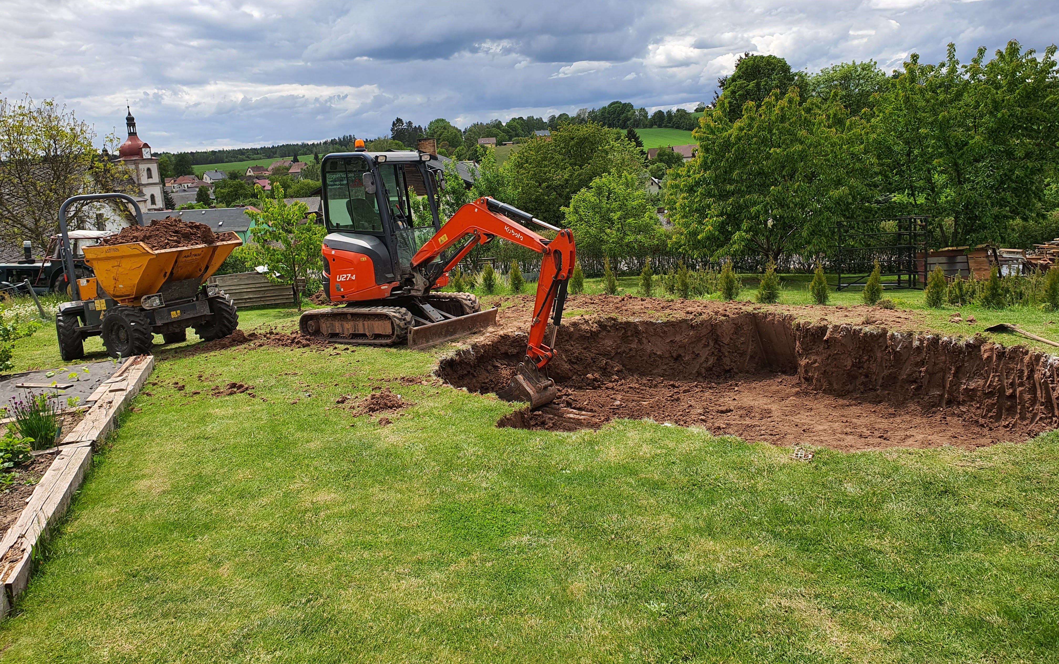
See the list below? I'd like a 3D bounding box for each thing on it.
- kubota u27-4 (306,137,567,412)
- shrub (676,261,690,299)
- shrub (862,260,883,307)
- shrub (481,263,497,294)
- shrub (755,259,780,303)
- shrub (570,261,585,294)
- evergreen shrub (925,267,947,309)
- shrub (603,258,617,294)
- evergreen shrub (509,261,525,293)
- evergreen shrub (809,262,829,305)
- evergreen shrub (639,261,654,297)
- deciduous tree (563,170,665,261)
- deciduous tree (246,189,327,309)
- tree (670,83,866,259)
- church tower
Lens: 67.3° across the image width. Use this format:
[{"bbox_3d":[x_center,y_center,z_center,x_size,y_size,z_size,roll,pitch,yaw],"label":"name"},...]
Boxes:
[{"bbox_3d":[-1.113,-0.766,10.174,4.000,3.280,1.550,2,11,35],"label":"kubota u27-4"},{"bbox_3d":[2.338,-0.790,12.150,0.221,0.581,0.221,-4,9,0],"label":"shrub"},{"bbox_3d":[4.375,-0.630,10.160,0.263,0.569,0.263,-4,10,0],"label":"shrub"},{"bbox_3d":[-0.752,-0.991,14.608,0.302,0.558,0.302,-4,10,0],"label":"shrub"},{"bbox_3d":[3.370,-0.708,11.250,0.316,0.632,0.316,-4,9,0],"label":"shrub"},{"bbox_3d":[0.800,-0.922,13.502,0.266,0.560,0.266,-4,10,0],"label":"shrub"},{"bbox_3d":[4.915,-0.551,9.624,0.269,0.511,0.269,-4,10,0],"label":"evergreen shrub"},{"bbox_3d":[1.318,-0.903,13.000,0.237,0.615,0.237,-4,9,0],"label":"shrub"},{"bbox_3d":[-0.223,-0.992,14.290,0.281,0.588,0.281,-4,10,0],"label":"evergreen shrub"},{"bbox_3d":[3.932,-0.657,10.800,0.247,0.584,0.247,-4,9,0],"label":"evergreen shrub"},{"bbox_3d":[1.850,-0.854,12.572,0.260,0.580,0.260,-4,10,0],"label":"evergreen shrub"},{"bbox_3d":[1.727,-2.207,16.200,2.056,2.174,1.938,-4,9,0],"label":"deciduous tree"},{"bbox_3d":[-4.403,-1.487,14.300,1.487,2.186,1.413,-4,9,0],"label":"deciduous tree"},{"bbox_3d":[4.532,-2.840,15.000,3.682,3.542,3.511,-4,9,0],"label":"tree"},{"bbox_3d":[-74.060,-30.430,150.310,5.800,24.360,5.800,-1,10,20],"label":"church tower"}]

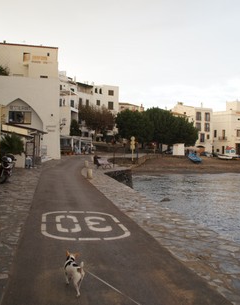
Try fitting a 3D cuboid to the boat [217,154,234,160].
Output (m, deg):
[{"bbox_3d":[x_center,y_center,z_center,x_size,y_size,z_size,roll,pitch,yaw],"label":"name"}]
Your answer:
[{"bbox_3d":[19.299,0.915,63.000,3.900,0.950,1.500,1,1,37],"label":"boat"}]

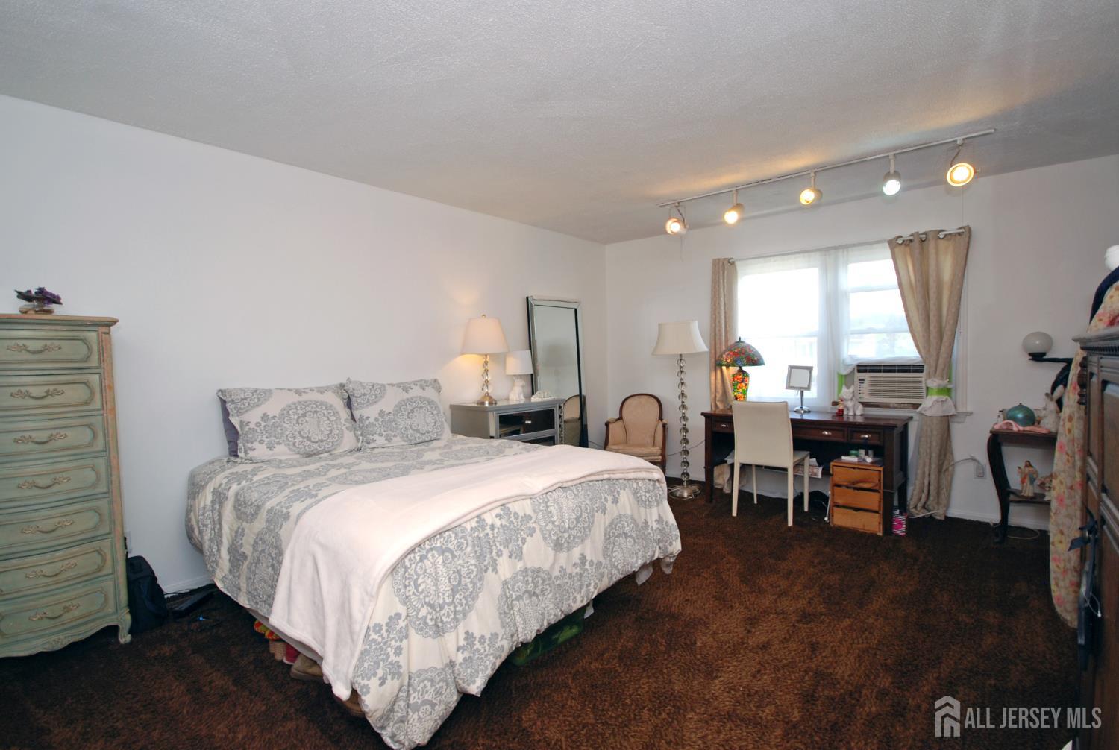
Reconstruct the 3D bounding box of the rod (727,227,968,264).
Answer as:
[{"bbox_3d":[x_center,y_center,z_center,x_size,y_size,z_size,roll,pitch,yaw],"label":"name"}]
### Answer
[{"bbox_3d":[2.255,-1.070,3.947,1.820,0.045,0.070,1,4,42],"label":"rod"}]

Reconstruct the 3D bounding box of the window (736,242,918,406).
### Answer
[{"bbox_3d":[2.198,-0.383,3.804,1.567,1.280,0.120,0,4,37],"label":"window"}]

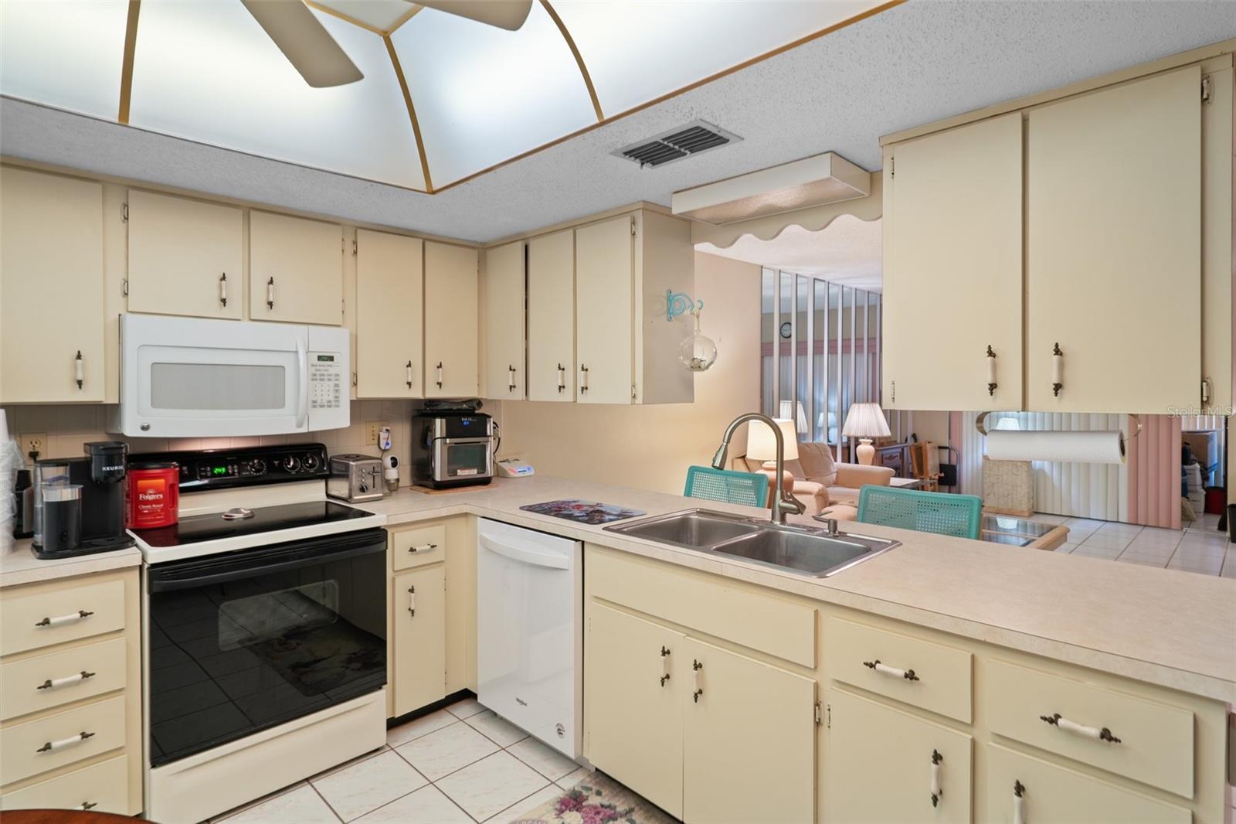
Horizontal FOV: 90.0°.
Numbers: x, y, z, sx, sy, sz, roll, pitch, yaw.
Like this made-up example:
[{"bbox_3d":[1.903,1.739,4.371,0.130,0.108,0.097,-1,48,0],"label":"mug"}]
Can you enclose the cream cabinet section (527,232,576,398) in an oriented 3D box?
[{"bbox_3d":[-0.198,-0.415,2.852,0.297,0.735,0.320,2,2,43],"label":"cream cabinet section"}]

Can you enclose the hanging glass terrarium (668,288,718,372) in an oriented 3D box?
[{"bbox_3d":[0.285,-0.320,2.403,0.209,0.327,0.150,1,2,45],"label":"hanging glass terrarium"}]

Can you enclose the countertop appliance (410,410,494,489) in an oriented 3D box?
[{"bbox_3d":[-0.837,0.184,3.112,0.295,0.355,0.295,-1,3,-37],"label":"countertop appliance"}]

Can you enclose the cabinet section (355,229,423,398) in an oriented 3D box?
[{"bbox_3d":[-1.109,-0.422,2.818,0.320,0.720,0.305,2,2,43],"label":"cabinet section"}]

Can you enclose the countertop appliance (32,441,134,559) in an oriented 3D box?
[{"bbox_3d":[-1.670,0.260,1.938,0.285,0.320,0.240,2,2,39],"label":"countertop appliance"}]

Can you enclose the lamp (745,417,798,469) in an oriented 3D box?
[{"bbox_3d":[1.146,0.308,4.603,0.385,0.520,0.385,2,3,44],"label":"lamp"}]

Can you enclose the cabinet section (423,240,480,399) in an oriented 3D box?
[{"bbox_3d":[-0.895,-0.431,3.048,0.320,0.730,0.287,2,2,43],"label":"cabinet section"}]

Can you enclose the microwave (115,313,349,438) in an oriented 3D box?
[{"bbox_3d":[-1.512,-0.134,2.442,0.400,0.410,0.757,2,3,44],"label":"microwave"}]

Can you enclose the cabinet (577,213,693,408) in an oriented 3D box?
[{"bbox_3d":[0.059,-0.411,2.597,0.385,0.745,0.353,2,3,44],"label":"cabinet"}]

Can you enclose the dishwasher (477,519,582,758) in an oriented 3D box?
[{"bbox_3d":[-0.158,0.841,2.609,0.605,0.797,0.620,2,3,44],"label":"dishwasher"}]

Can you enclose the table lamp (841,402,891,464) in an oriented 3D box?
[{"bbox_3d":[2.510,0.242,6.250,0.480,0.680,0.480,2,3,44],"label":"table lamp"}]

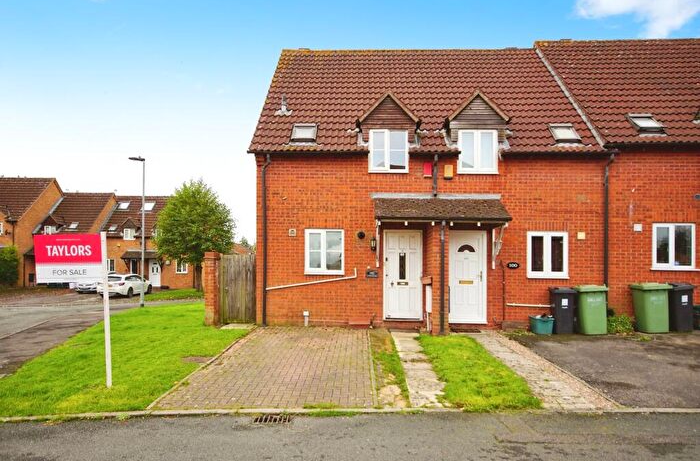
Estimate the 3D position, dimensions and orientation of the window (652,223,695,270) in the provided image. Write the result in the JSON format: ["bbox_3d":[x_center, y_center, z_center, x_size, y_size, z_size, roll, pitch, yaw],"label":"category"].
[{"bbox_3d":[7.132,0.361,10.270,0.910,1.030,0.100,0,0,3],"label":"window"}]

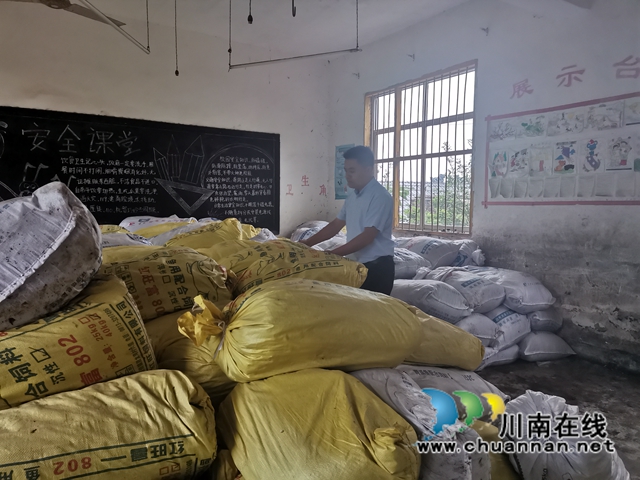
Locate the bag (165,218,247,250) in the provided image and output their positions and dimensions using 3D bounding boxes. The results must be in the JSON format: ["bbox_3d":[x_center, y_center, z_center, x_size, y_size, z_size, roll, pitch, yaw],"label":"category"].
[{"bbox_3d":[-0.761,-0.017,3.250,0.660,0.260,0.420,-2,5,-32],"label":"bag"}]

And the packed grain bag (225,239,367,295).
[{"bbox_3d":[-0.135,0.145,2.450,0.760,0.280,0.430,-1,4,-17],"label":"packed grain bag"}]

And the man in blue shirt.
[{"bbox_3d":[0.166,0.230,2.967,0.540,1.670,0.480,-1,5,-25],"label":"man in blue shirt"}]

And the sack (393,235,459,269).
[{"bbox_3d":[1.076,0.139,4.950,0.450,0.250,0.720,-4,6,-45],"label":"sack"}]

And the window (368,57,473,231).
[{"bbox_3d":[1.136,-0.991,5.711,0.120,1.777,1.814,-2,5,-32],"label":"window"}]

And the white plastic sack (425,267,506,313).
[{"bbox_3d":[1.290,0.444,4.445,0.480,0.250,0.700,-4,10,-42],"label":"white plastic sack"}]

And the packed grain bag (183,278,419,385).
[{"bbox_3d":[-0.069,0.311,1.690,0.820,0.310,0.390,0,4,-14],"label":"packed grain bag"}]

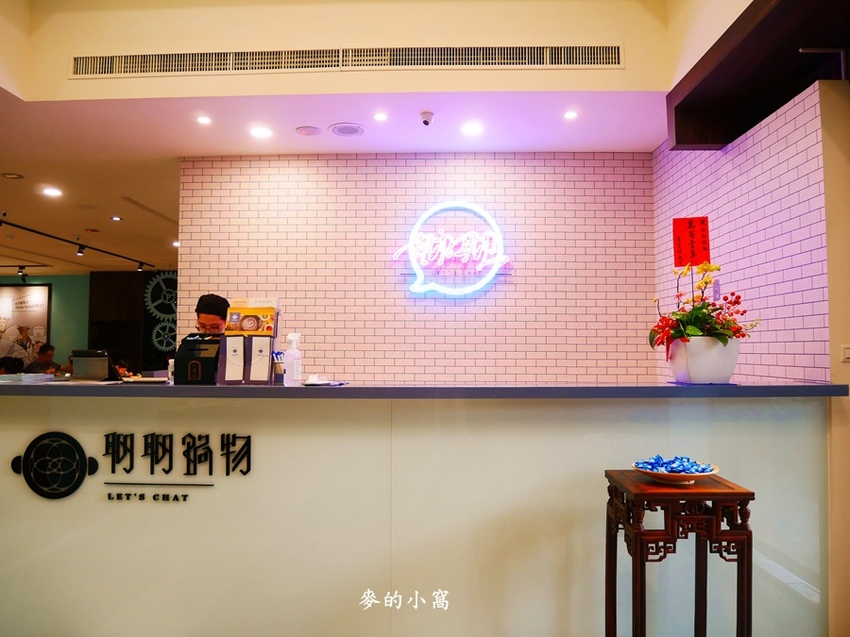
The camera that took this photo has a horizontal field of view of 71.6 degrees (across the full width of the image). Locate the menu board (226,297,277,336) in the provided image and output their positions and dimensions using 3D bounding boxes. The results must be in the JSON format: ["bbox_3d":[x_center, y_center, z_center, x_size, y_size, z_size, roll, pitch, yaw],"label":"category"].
[{"bbox_3d":[-0.786,-0.007,2.670,0.215,0.175,0.070,0,-3,2],"label":"menu board"}]

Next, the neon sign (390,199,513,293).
[{"bbox_3d":[0.199,-0.542,4.500,0.890,0.710,0.070,0,-3,2],"label":"neon sign"}]

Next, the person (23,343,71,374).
[{"bbox_3d":[-4.260,0.932,6.596,0.650,1.280,0.580,-2,-4,39],"label":"person"}]

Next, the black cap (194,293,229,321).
[{"bbox_3d":[-1.139,-0.065,3.165,0.180,0.130,0.200,0,15,-4],"label":"black cap"}]

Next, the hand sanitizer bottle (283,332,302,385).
[{"bbox_3d":[-0.556,0.176,2.488,0.080,0.226,0.075,0,-3,0],"label":"hand sanitizer bottle"}]

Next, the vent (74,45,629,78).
[{"bbox_3d":[-0.511,-1.548,3.546,3.372,0.155,0.050,0,-3,3],"label":"vent"}]

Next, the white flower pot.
[{"bbox_3d":[1.253,0.189,2.646,0.250,0.210,0.250,0,-3,2],"label":"white flower pot"}]

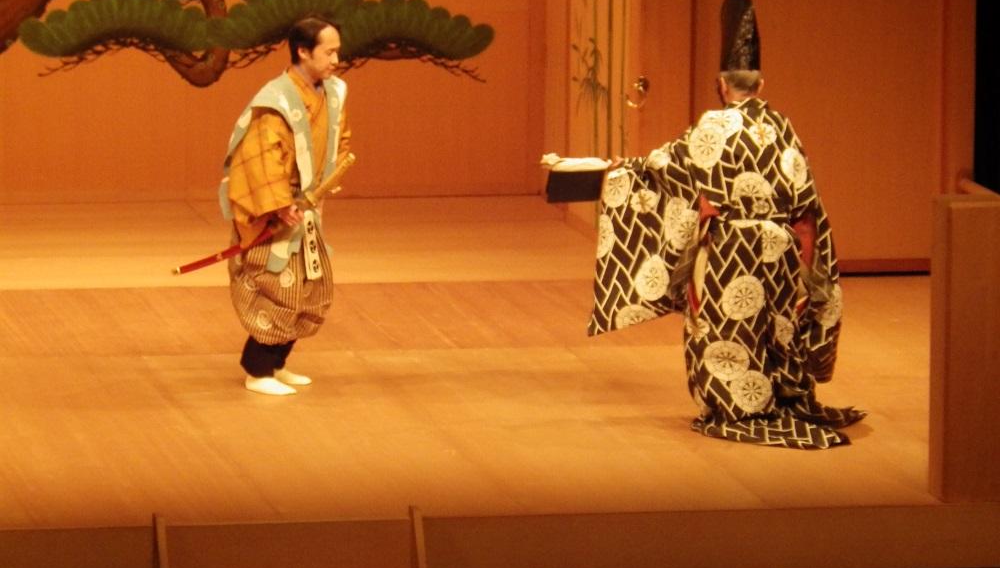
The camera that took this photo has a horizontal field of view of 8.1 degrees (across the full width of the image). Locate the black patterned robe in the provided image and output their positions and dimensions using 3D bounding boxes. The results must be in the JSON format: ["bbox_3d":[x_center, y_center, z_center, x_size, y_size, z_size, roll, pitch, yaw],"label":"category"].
[{"bbox_3d":[0.951,-0.107,29.350,1.020,1.380,0.880,-3,10,-20],"label":"black patterned robe"}]

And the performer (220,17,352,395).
[{"bbox_3d":[-0.915,-0.345,30.100,0.480,1.590,0.580,7,11,34],"label":"performer"}]

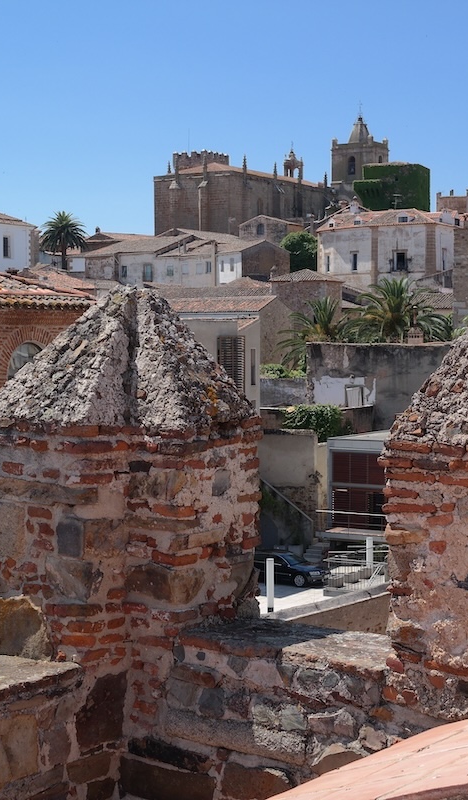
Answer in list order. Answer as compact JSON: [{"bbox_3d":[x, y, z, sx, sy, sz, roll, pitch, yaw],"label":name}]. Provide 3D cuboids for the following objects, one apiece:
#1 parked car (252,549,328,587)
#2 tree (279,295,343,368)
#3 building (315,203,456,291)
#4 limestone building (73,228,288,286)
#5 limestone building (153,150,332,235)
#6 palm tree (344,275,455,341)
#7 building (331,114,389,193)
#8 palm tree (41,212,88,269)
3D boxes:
[{"bbox_3d":[2.033,7.717,62.244,4.900,1.450,1.880,2,5,27],"label":"parked car"},{"bbox_3d":[5.190,-3.816,84.952,5.200,5.795,5.200,0,4,0],"label":"tree"},{"bbox_3d":[19.200,-18.548,169.089,16.500,12.394,14.000,1,4,14],"label":"building"},{"bbox_3d":[-6.613,-17.400,170.698,23.253,8.852,14.933,2,5,24],"label":"limestone building"},{"bbox_3d":[2.588,-35.529,242.771,16.537,16.715,36.225,3,5,32],"label":"limestone building"},{"bbox_3d":[10.768,-4.770,87.889,7.100,6.716,7.100,0,4,0],"label":"palm tree"},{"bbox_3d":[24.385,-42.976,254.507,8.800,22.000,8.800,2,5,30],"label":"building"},{"bbox_3d":[-20.015,-17.741,156.113,5.500,8.597,5.500,0,4,0],"label":"palm tree"}]

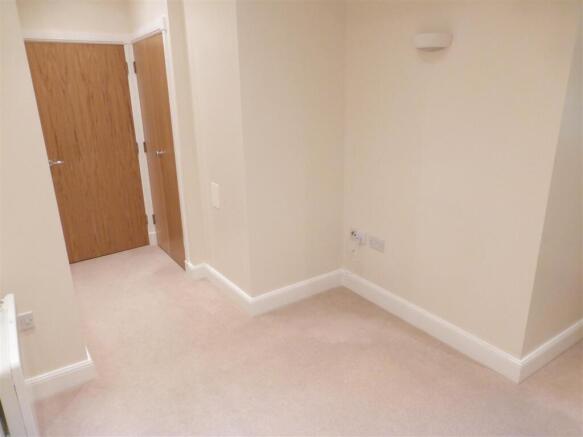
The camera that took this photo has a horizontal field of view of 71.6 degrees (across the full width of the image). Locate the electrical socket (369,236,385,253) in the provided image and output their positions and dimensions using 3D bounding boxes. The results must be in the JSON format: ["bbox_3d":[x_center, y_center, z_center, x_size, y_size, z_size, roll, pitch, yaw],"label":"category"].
[{"bbox_3d":[0.613,0.188,2.893,0.018,0.086,0.146,-12,20,-32],"label":"electrical socket"}]

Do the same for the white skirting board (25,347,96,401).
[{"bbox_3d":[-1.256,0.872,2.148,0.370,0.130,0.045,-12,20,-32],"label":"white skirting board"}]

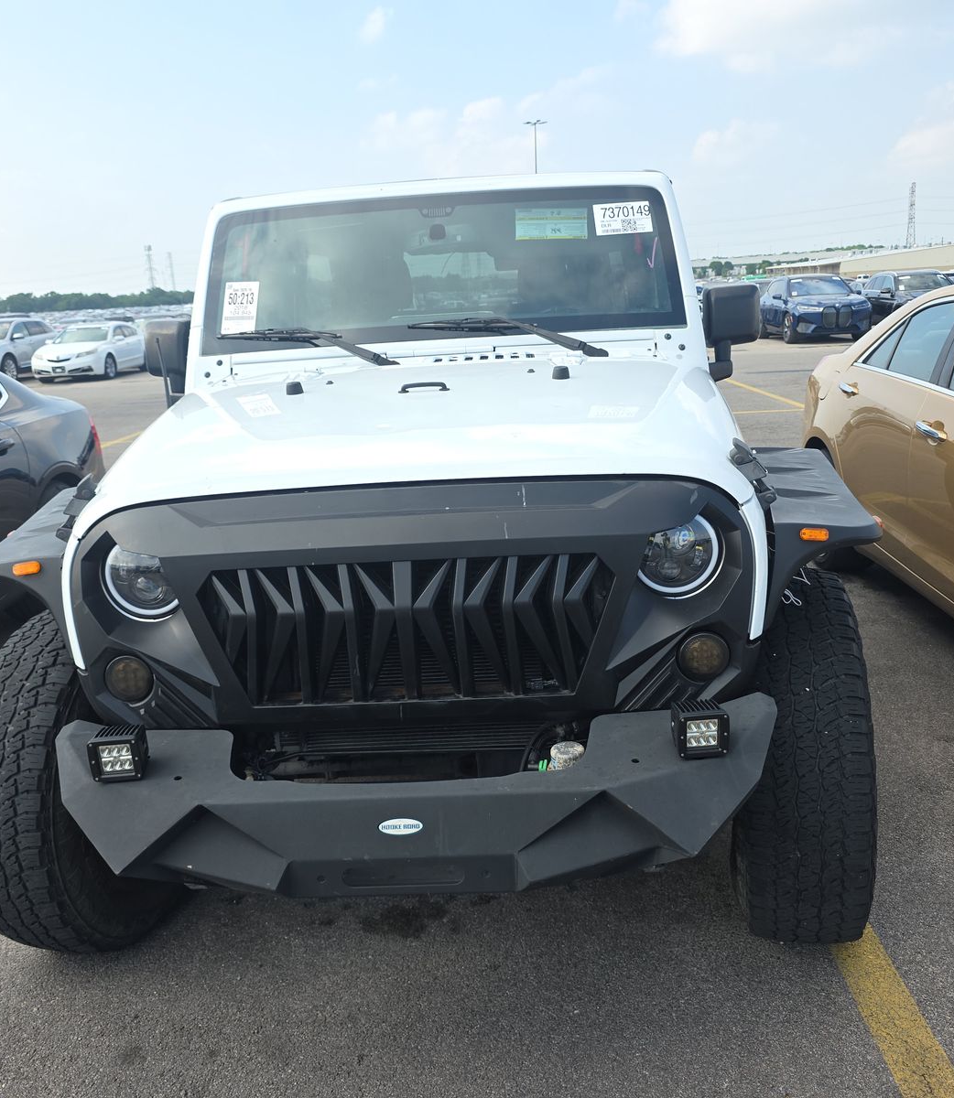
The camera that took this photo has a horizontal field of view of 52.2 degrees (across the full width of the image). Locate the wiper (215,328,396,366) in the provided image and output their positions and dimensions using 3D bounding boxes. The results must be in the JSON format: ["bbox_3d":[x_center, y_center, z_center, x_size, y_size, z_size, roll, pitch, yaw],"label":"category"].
[{"bbox_3d":[-0.505,-0.597,2.875,0.530,0.100,0.080,-2,-10,2],"label":"wiper"}]

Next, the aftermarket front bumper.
[{"bbox_3d":[-0.126,0.430,1.749,1.330,0.225,0.360,-3,15,4],"label":"aftermarket front bumper"}]

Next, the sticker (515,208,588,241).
[{"bbox_3d":[0.230,-1.005,3.010,0.220,0.130,0.004,-2,-19,2],"label":"sticker"}]

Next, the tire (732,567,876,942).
[{"bbox_3d":[0.729,0.468,2.260,0.250,0.810,0.815,0,15,10],"label":"tire"}]

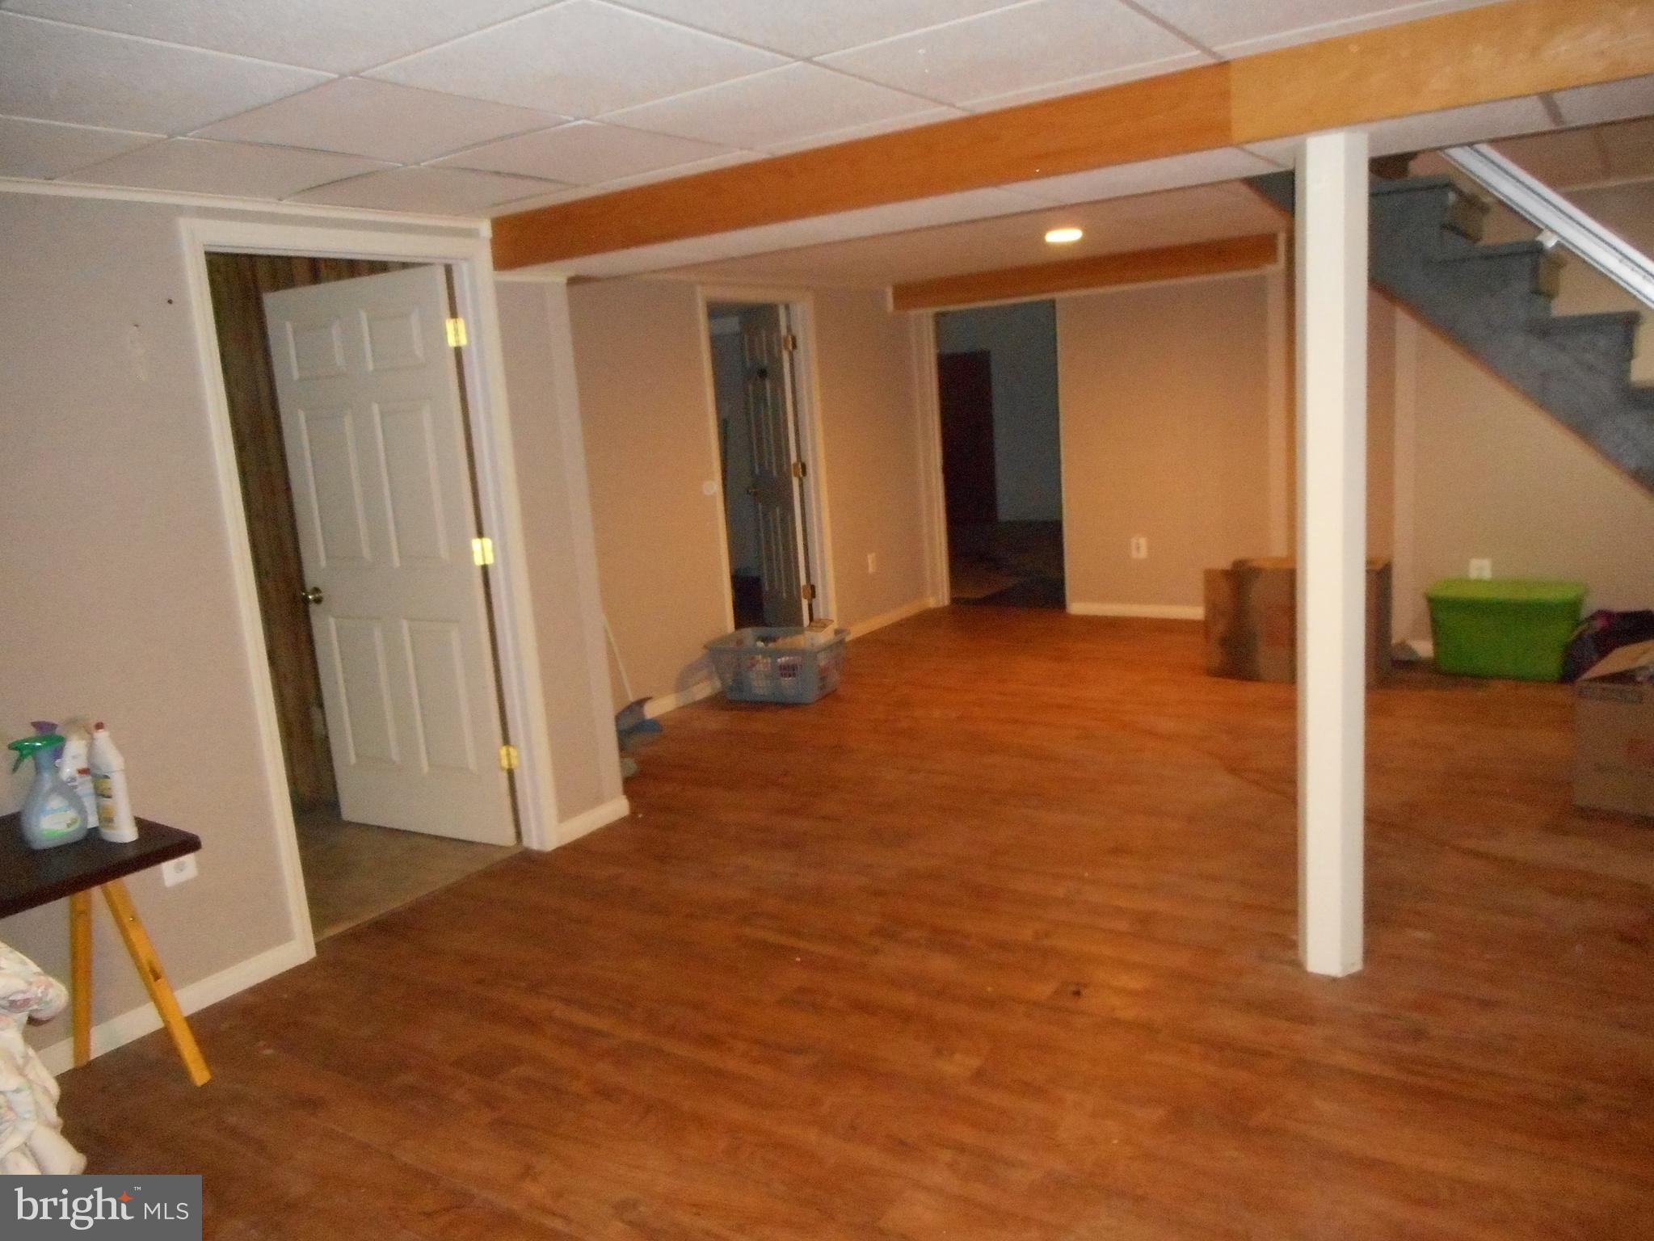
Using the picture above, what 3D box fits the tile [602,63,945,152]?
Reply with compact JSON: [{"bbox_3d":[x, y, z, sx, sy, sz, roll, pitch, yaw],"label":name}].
[{"bbox_3d":[-0.130,-1.173,2.753,0.605,0.020,0.605,3,13,34],"label":"tile"}]

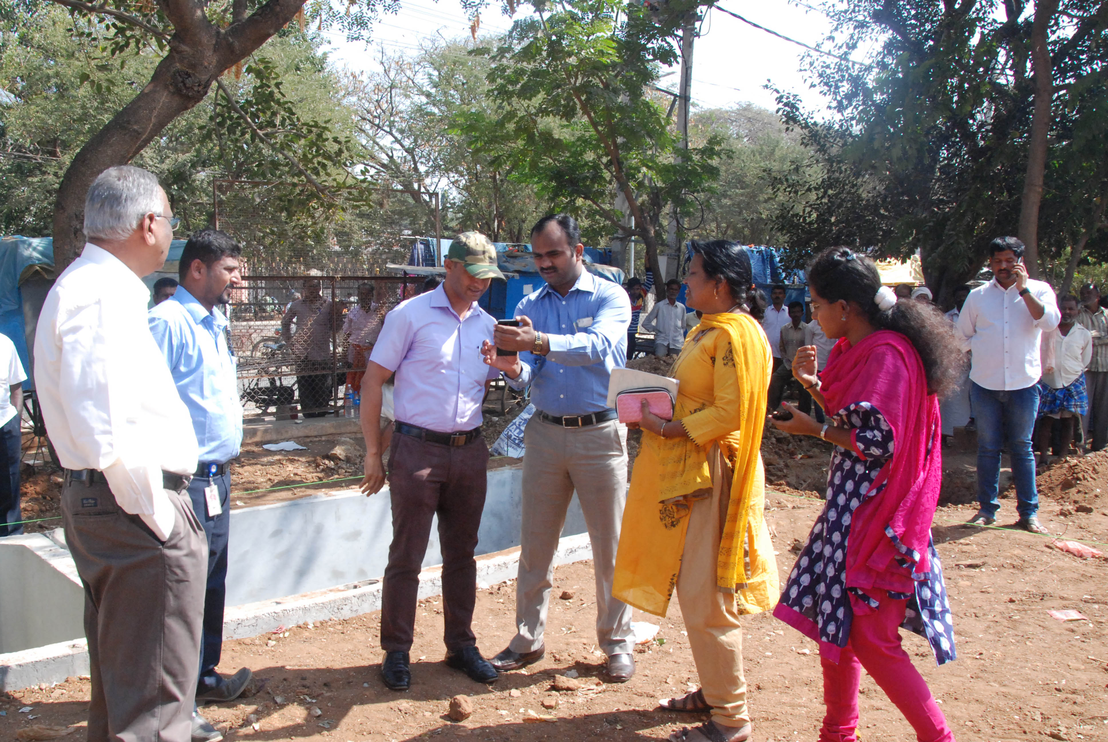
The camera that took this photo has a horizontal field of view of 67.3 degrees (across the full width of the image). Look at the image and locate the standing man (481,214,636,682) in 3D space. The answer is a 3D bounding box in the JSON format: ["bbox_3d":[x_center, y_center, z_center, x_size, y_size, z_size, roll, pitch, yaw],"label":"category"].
[{"bbox_3d":[0.020,0.281,3.101,0.520,1.710,0.480,2,7,20],"label":"standing man"}]

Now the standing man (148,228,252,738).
[{"bbox_3d":[-1.160,0.354,2.757,0.360,1.640,0.470,3,7,22],"label":"standing man"}]

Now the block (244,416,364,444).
[{"bbox_3d":[-2.320,0.539,8.010,1.700,0.180,0.350,-4,7,-30],"label":"block"}]

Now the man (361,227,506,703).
[{"bbox_3d":[-0.450,0.316,3.054,0.520,1.650,0.360,-3,7,-22],"label":"man"}]

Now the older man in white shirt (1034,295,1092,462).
[{"bbox_3d":[4.662,0.087,7.600,0.470,1.570,0.320,2,7,17],"label":"older man in white shirt"}]

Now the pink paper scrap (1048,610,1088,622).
[{"bbox_3d":[2.270,1.070,3.662,0.140,0.020,0.130,0,6,0],"label":"pink paper scrap"}]

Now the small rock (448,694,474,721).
[{"bbox_3d":[-0.312,1.132,2.839,0.083,0.078,0.075,0,6,0],"label":"small rock"}]

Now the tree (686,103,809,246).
[{"bbox_3d":[6.900,-5.634,29.556,7.000,8.200,6.500,0,6,0],"label":"tree"}]

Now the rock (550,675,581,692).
[{"bbox_3d":[0.040,1.127,3.025,0.102,0.047,0.062,-1,7,-11],"label":"rock"}]

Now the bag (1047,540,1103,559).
[{"bbox_3d":[2.870,0.950,4.554,0.170,0.060,0.270,-6,9,-41],"label":"bag"}]

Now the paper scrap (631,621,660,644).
[{"bbox_3d":[0.375,1.085,3.488,0.150,0.025,0.200,-1,6,-6],"label":"paper scrap"}]

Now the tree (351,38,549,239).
[{"bbox_3d":[-2.700,-4.270,19.646,6.000,7.500,6.000,0,6,0],"label":"tree"}]

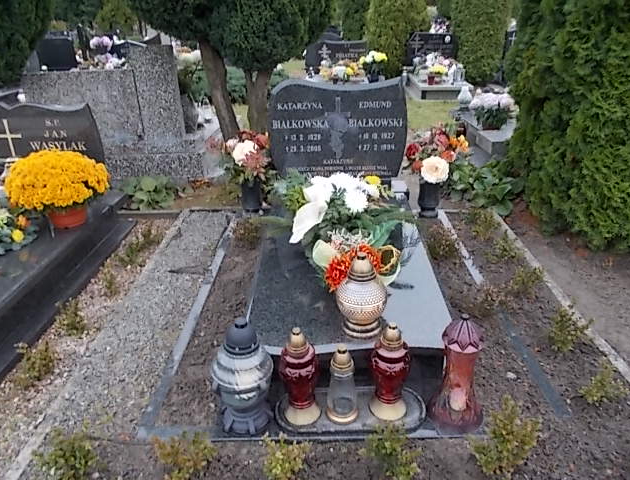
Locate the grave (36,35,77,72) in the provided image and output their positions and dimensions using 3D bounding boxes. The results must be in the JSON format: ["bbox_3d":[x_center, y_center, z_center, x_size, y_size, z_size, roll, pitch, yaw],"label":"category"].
[{"bbox_3d":[-3.621,-2.613,6.734,0.580,0.550,0.180,0,26,0],"label":"grave"}]

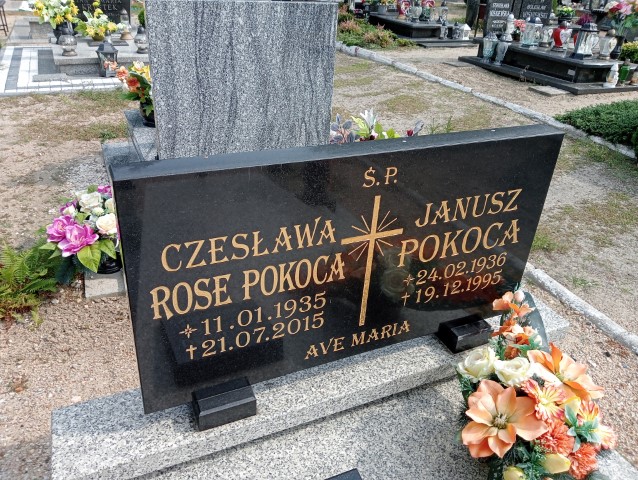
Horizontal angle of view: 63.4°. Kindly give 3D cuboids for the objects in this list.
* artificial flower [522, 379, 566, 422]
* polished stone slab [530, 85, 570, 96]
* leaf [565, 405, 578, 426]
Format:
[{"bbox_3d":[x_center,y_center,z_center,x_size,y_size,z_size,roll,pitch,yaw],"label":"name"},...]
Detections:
[{"bbox_3d":[0.485,0.344,1.108,0.093,0.092,0.050,19,-7,27],"label":"artificial flower"},{"bbox_3d":[2.690,-1.690,5.915,0.370,0.050,0.360,-10,31,-22],"label":"polished stone slab"},{"bbox_3d":[0.583,0.405,1.193,0.025,0.050,0.014,-23,9,16],"label":"leaf"}]

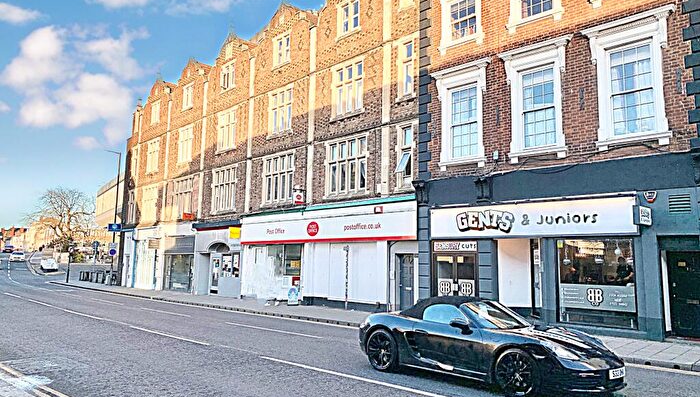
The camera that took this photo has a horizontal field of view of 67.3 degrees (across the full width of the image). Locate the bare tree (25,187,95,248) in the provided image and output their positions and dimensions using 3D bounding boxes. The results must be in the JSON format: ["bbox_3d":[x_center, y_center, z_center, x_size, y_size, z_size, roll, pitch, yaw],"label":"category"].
[{"bbox_3d":[-46.329,3.435,84.000,10.000,10.400,10.000,-6,-11,43],"label":"bare tree"}]

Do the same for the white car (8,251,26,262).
[{"bbox_3d":[-46.135,8.108,73.000,1.800,1.460,4.300,6,-9,-32],"label":"white car"}]

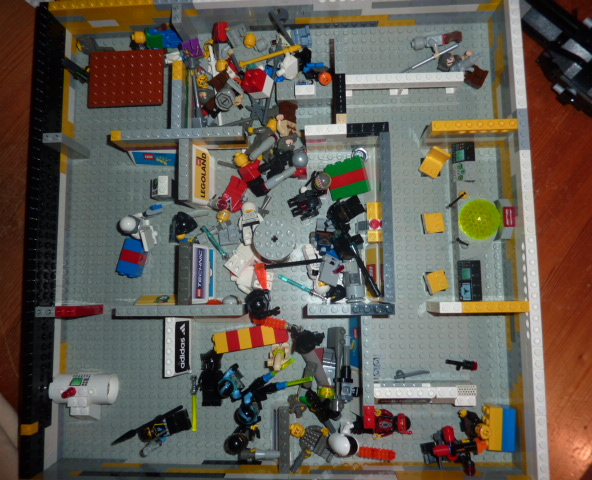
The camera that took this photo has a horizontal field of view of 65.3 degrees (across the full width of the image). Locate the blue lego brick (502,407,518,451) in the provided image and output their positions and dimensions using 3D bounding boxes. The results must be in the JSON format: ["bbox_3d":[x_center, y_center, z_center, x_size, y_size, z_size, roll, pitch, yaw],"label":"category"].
[{"bbox_3d":[0.164,0.147,0.363,0.010,0.016,0.032,4,85,3],"label":"blue lego brick"}]

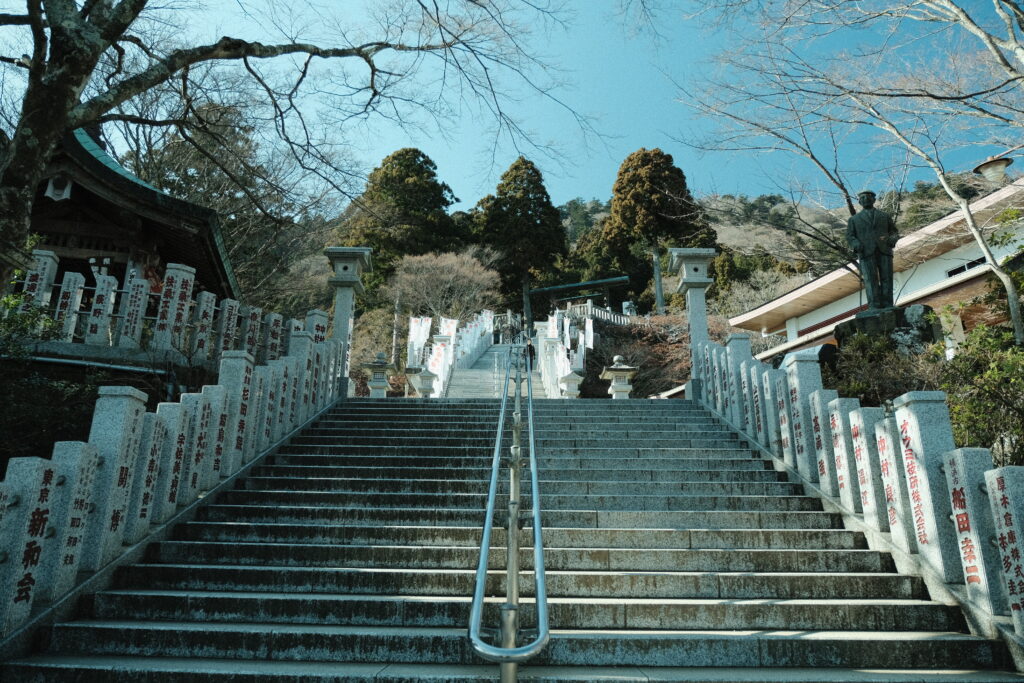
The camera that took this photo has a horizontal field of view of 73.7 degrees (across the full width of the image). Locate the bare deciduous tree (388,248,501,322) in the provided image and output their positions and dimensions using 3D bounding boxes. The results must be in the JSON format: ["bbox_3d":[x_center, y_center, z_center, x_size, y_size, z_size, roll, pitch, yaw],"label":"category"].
[{"bbox_3d":[-4.913,-3.883,48.967,7.600,5.878,7.000,0,-16,1],"label":"bare deciduous tree"}]

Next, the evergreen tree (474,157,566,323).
[{"bbox_3d":[0.757,-8.808,60.782,7.800,17.079,7.800,0,-16,1],"label":"evergreen tree"}]

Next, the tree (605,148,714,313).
[{"bbox_3d":[13.447,-10.256,62.238,9.300,16.403,9.000,0,-16,1],"label":"tree"}]

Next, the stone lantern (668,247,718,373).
[{"bbox_3d":[3.070,-0.289,11.422,0.730,2.453,0.730,0,-16,1],"label":"stone lantern"}]

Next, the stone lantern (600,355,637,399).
[{"bbox_3d":[2.638,1.440,16.752,0.930,2.267,0.930,0,-16,1],"label":"stone lantern"}]

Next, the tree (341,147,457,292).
[{"bbox_3d":[-10.157,-10.078,62.187,10.300,16.772,10.000,0,-16,1],"label":"tree"}]

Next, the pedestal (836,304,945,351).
[{"bbox_3d":[5.798,-0.021,10.513,1.450,0.755,1.200,-10,-19,31],"label":"pedestal"}]

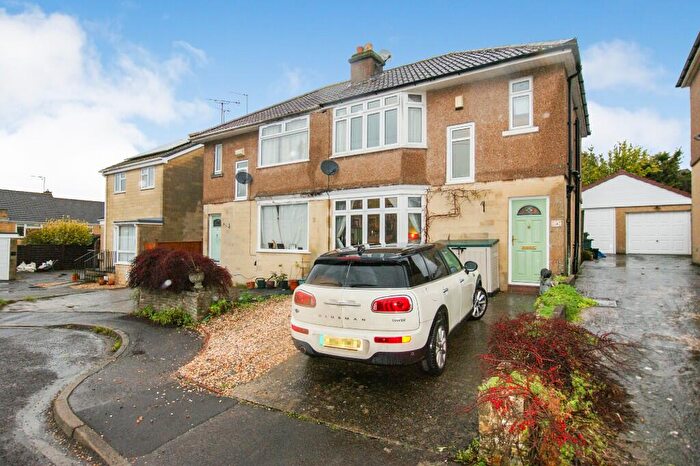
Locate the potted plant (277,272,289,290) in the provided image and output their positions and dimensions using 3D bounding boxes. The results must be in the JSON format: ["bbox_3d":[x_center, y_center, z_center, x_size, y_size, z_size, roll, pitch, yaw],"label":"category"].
[{"bbox_3d":[-2.430,1.750,12.600,0.420,0.620,0.420,0,0,0],"label":"potted plant"}]

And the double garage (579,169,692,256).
[{"bbox_3d":[15.796,-1.068,20.819,6.300,4.400,5.800,0,-1,36],"label":"double garage"}]

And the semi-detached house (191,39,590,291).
[{"bbox_3d":[1.124,-2.571,14.094,13.600,8.300,7.700,0,-1,33],"label":"semi-detached house"}]

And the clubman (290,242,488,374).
[{"bbox_3d":[0.935,0.930,5.640,1.830,1.450,4.250,-2,0,30],"label":"clubman"}]

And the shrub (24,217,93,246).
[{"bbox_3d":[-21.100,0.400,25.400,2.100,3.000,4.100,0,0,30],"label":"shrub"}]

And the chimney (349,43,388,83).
[{"bbox_3d":[0.717,-6.485,13.560,1.050,1.750,1.050,0,-1,33],"label":"chimney"}]

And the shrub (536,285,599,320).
[{"bbox_3d":[4.250,1.260,6.850,1.100,0.500,1.550,0,0,32],"label":"shrub"}]

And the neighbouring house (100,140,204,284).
[{"bbox_3d":[-9.000,-1.950,20.700,5.600,8.500,8.800,0,0,30],"label":"neighbouring house"}]

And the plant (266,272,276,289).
[{"bbox_3d":[-2.880,1.745,12.850,0.370,0.580,0.370,0,0,32],"label":"plant"}]

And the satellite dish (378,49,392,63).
[{"bbox_3d":[1.387,-6.856,13.550,0.550,0.520,0.400,1,-1,-22],"label":"satellite dish"}]

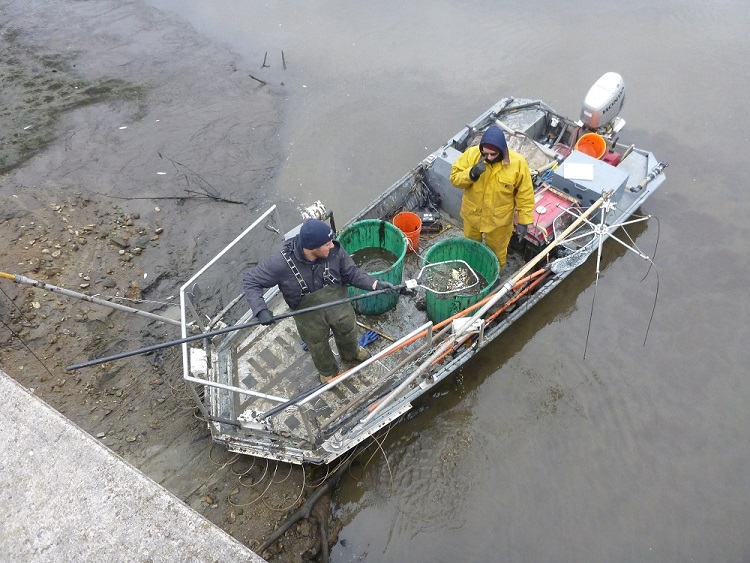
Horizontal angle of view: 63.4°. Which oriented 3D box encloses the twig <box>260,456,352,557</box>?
[{"bbox_3d":[-0.517,1.724,4.693,0.130,0.090,1.001,35,61,28],"label":"twig"}]

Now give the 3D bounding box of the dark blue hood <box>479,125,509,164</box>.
[{"bbox_3d":[0.925,-1.058,4.720,0.235,0.290,0.260,22,56,20],"label":"dark blue hood"}]

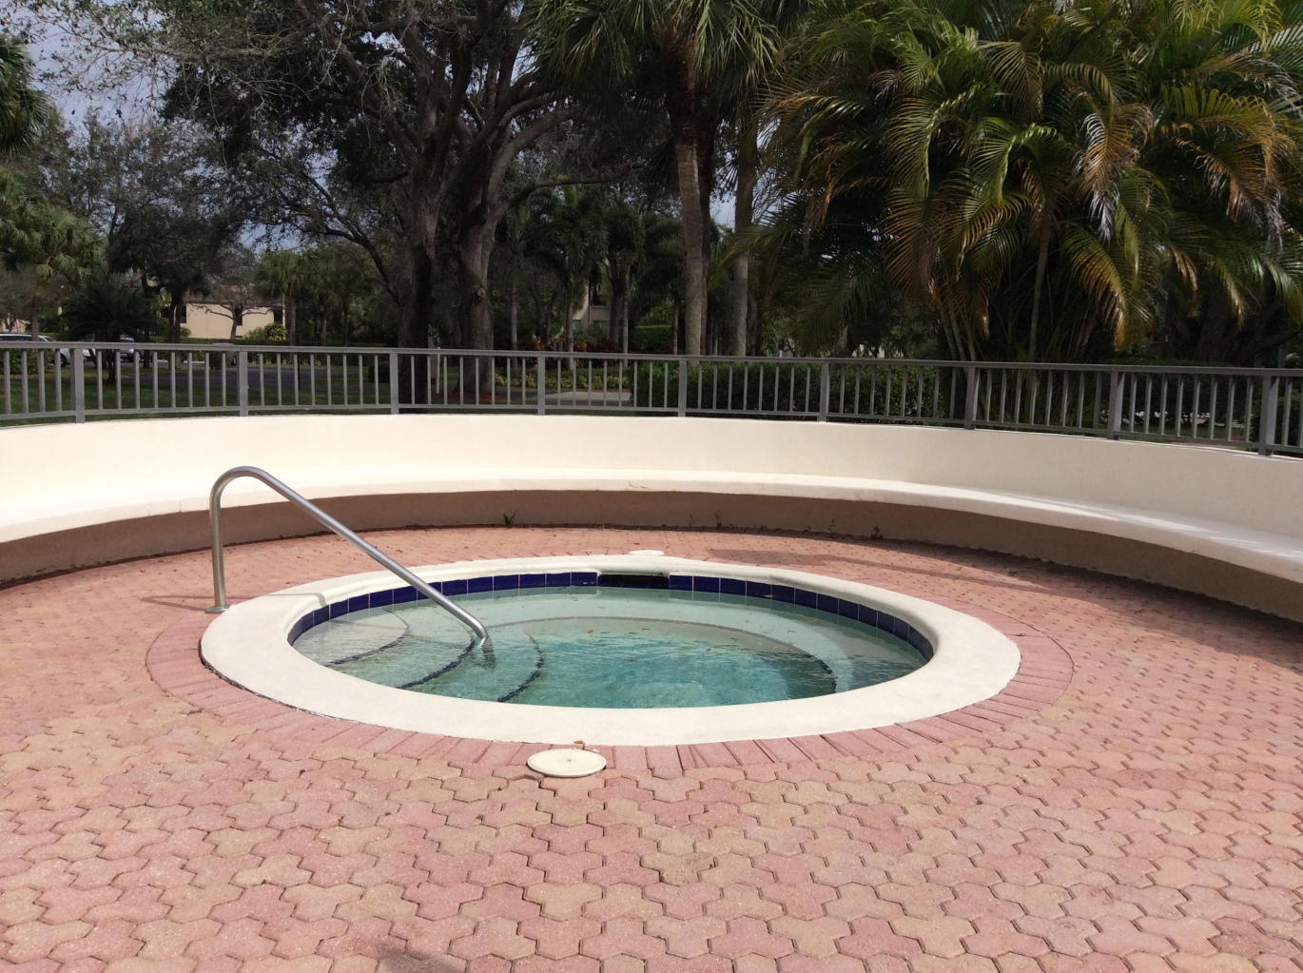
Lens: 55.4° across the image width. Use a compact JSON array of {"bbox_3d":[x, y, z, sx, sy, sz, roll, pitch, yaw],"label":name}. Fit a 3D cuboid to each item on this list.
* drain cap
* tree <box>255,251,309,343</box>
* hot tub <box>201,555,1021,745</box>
[{"bbox_3d":[-0.265,0.873,3.923,0.248,0.025,0.248,1,6,0],"label":"drain cap"},{"bbox_3d":[-19.638,-9.614,66.000,2.871,6.066,2.871,1,6,0],"label":"tree"},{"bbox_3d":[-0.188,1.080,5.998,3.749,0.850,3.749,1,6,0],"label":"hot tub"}]

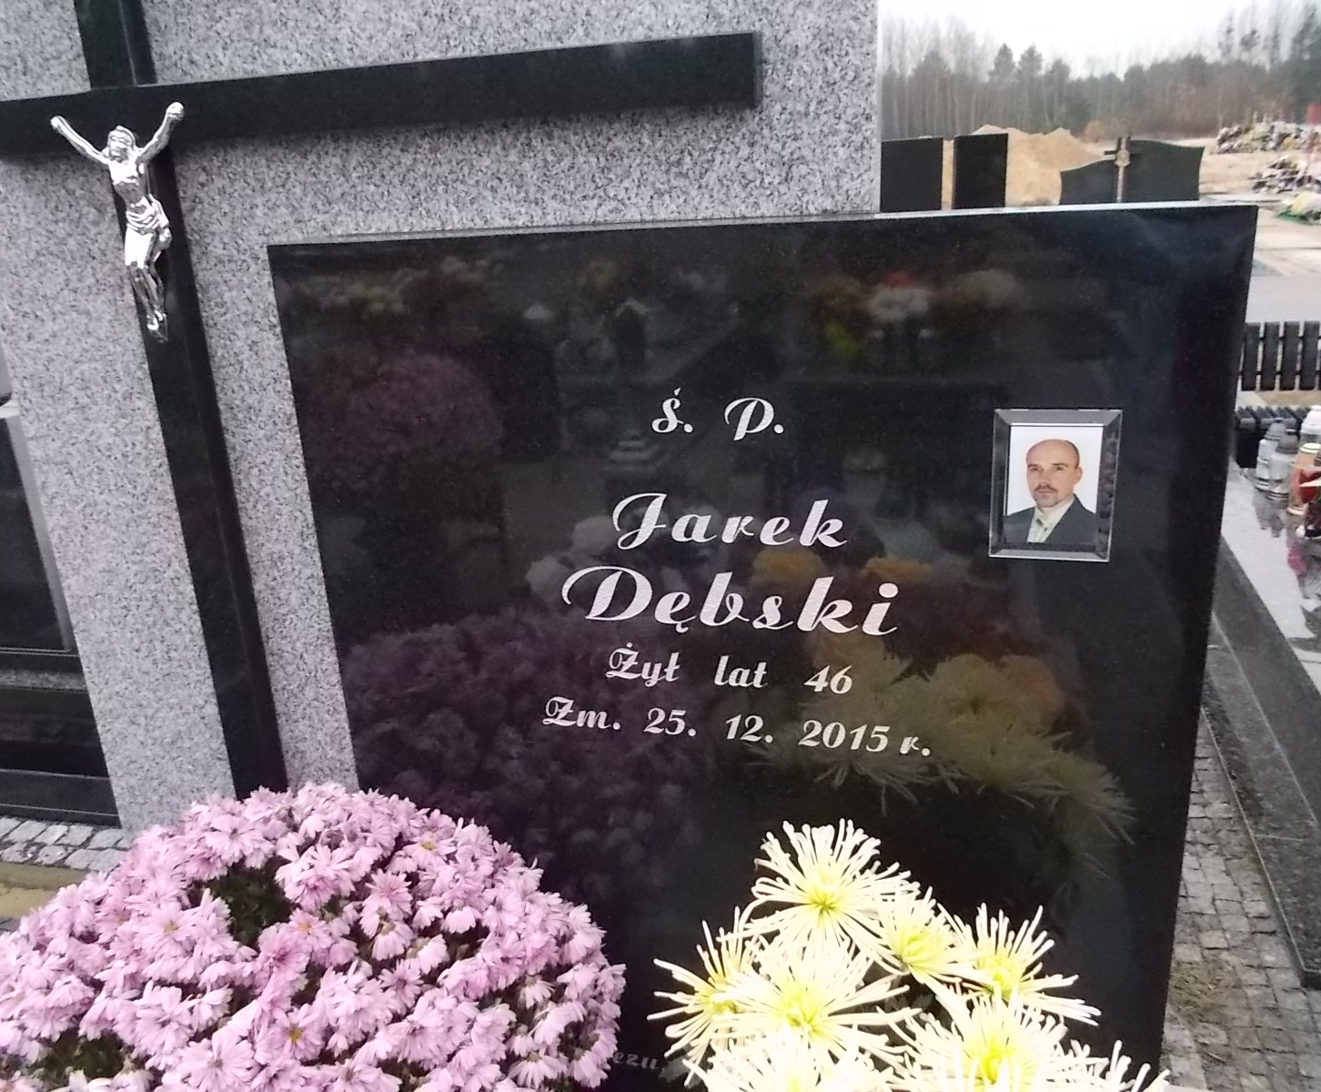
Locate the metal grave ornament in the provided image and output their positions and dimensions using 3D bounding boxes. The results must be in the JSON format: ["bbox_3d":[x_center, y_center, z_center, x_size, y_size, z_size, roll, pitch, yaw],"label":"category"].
[{"bbox_3d":[-0.784,-0.469,1.616,0.234,0.334,0.060,2,19,15],"label":"metal grave ornament"}]

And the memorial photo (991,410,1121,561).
[{"bbox_3d":[0.451,-0.068,1.255,0.134,0.177,0.015,2,19,15],"label":"memorial photo"}]

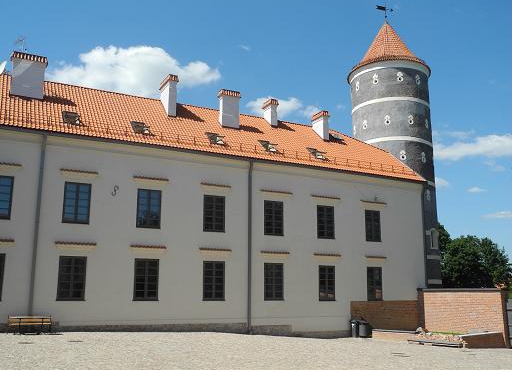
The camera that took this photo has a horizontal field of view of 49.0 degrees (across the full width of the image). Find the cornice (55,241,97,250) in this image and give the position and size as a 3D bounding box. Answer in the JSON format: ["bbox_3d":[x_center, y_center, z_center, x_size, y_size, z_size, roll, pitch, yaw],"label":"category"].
[{"bbox_3d":[-8.771,2.973,27.378,1.950,0.330,0.250,6,-13,-27],"label":"cornice"}]

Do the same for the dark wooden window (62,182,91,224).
[{"bbox_3d":[-8.112,0.815,25.464,1.178,1.870,0.140,6,-13,-28],"label":"dark wooden window"}]

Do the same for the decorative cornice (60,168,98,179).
[{"bbox_3d":[-8.034,-0.500,25.601,1.683,0.320,0.220,6,-13,-28],"label":"decorative cornice"}]

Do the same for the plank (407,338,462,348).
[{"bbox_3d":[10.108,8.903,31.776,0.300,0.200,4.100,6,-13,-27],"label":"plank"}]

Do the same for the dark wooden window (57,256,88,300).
[{"bbox_3d":[-9.132,4.641,27.914,1.323,2.167,0.180,6,-13,-28],"label":"dark wooden window"}]

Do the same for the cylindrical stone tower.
[{"bbox_3d":[11.781,-1.512,47.910,7.050,27.000,7.050,0,-12,0],"label":"cylindrical stone tower"}]

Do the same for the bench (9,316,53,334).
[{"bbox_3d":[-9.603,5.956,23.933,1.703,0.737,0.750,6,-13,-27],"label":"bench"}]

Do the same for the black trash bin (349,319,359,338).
[{"bbox_3d":[6.089,8.915,34.850,0.520,1.060,0.550,3,-12,-13],"label":"black trash bin"}]

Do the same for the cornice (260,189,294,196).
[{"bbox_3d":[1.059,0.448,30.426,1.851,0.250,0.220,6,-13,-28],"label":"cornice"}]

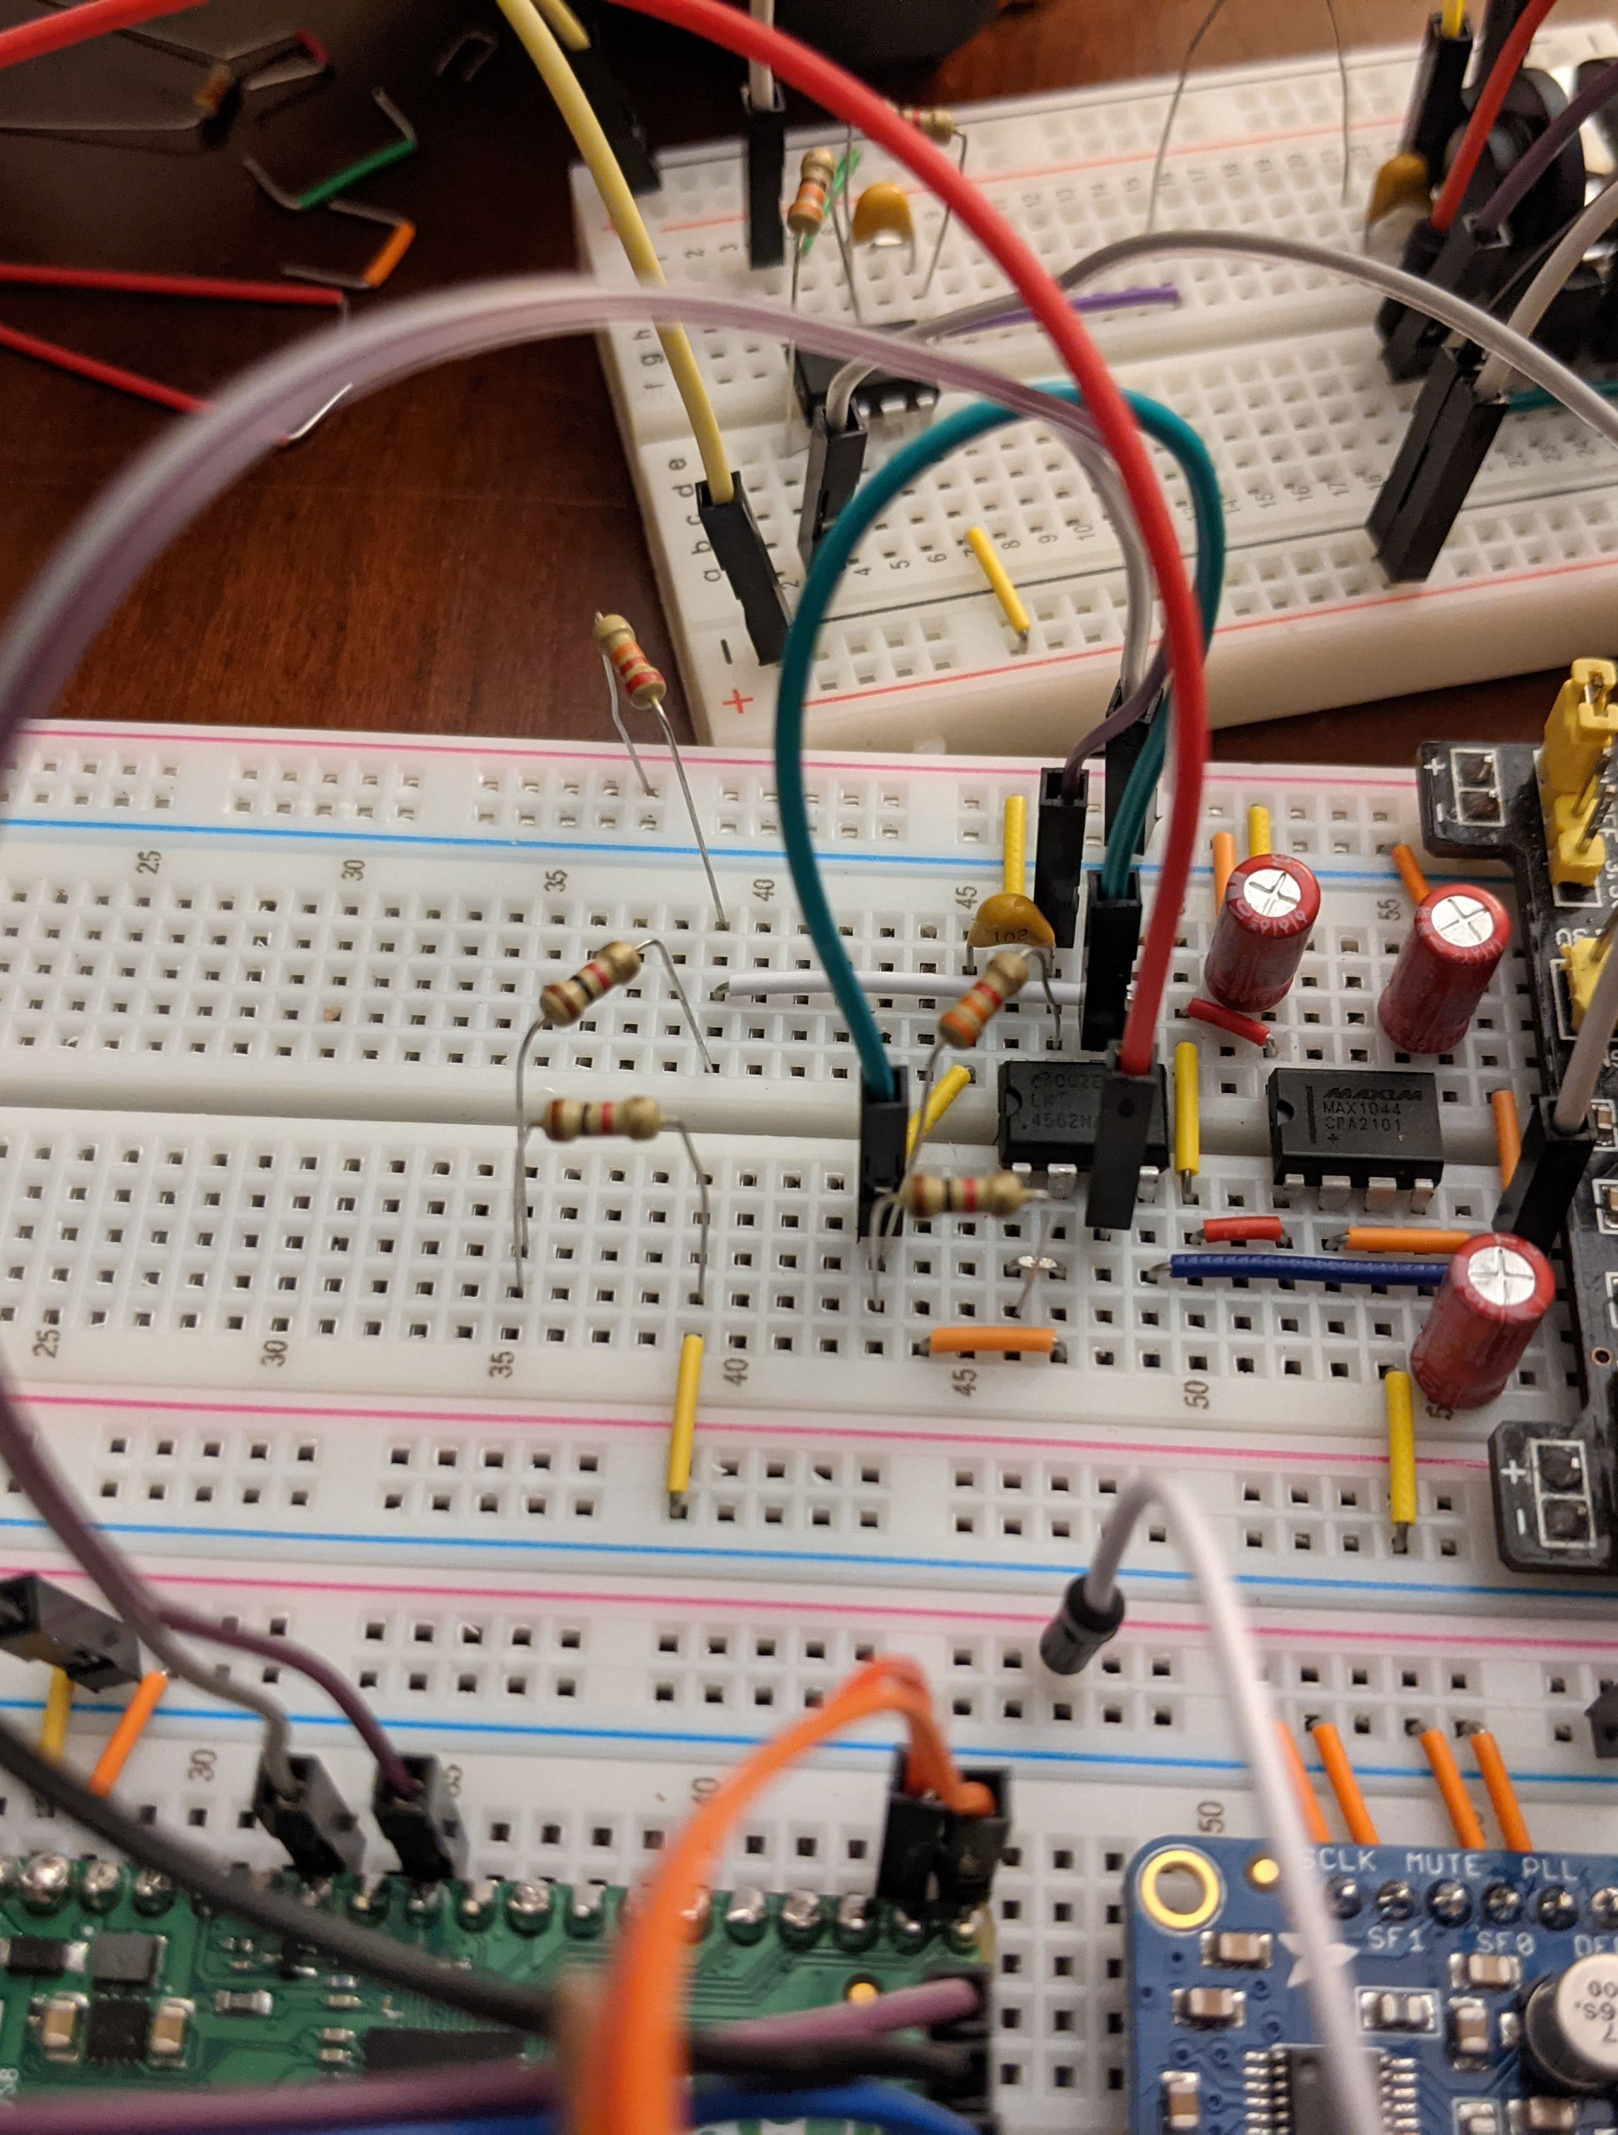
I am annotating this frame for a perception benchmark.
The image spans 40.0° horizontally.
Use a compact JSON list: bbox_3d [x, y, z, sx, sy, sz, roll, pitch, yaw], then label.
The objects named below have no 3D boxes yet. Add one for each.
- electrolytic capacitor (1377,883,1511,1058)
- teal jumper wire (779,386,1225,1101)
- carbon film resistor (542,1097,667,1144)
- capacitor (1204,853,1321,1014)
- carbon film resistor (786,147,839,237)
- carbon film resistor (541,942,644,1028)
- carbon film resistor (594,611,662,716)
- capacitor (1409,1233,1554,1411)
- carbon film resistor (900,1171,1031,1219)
[{"bbox_3d":[0.037,-0.006,0.129,0.005,0.011,0.005,2,59,0],"label":"electrolytic capacitor"},{"bbox_3d":[0.008,-0.015,0.108,0.021,0.032,0.013,-40,67,-21],"label":"teal jumper wire"},{"bbox_3d":[-0.010,0.003,0.113,0.006,0.002,0.002,-1,59,-1],"label":"carbon film resistor"},{"bbox_3d":[0.026,-0.008,0.130,0.005,0.010,0.005,2,59,0],"label":"capacitor"},{"bbox_3d":[0.000,-0.056,0.142,0.002,0.002,0.006,9,77,5],"label":"carbon film resistor"},{"bbox_3d":[-0.011,-0.004,0.111,0.002,0.002,0.006,39,58,20],"label":"carbon film resistor"},{"bbox_3d":[-0.010,-0.023,0.128,0.002,0.002,0.006,-28,77,-16],"label":"carbon film resistor"},{"bbox_3d":[0.035,0.013,0.117,0.005,0.011,0.005,2,59,0],"label":"capacitor"},{"bbox_3d":[0.008,0.007,0.116,0.006,0.002,0.002,-1,59,1],"label":"carbon film resistor"}]

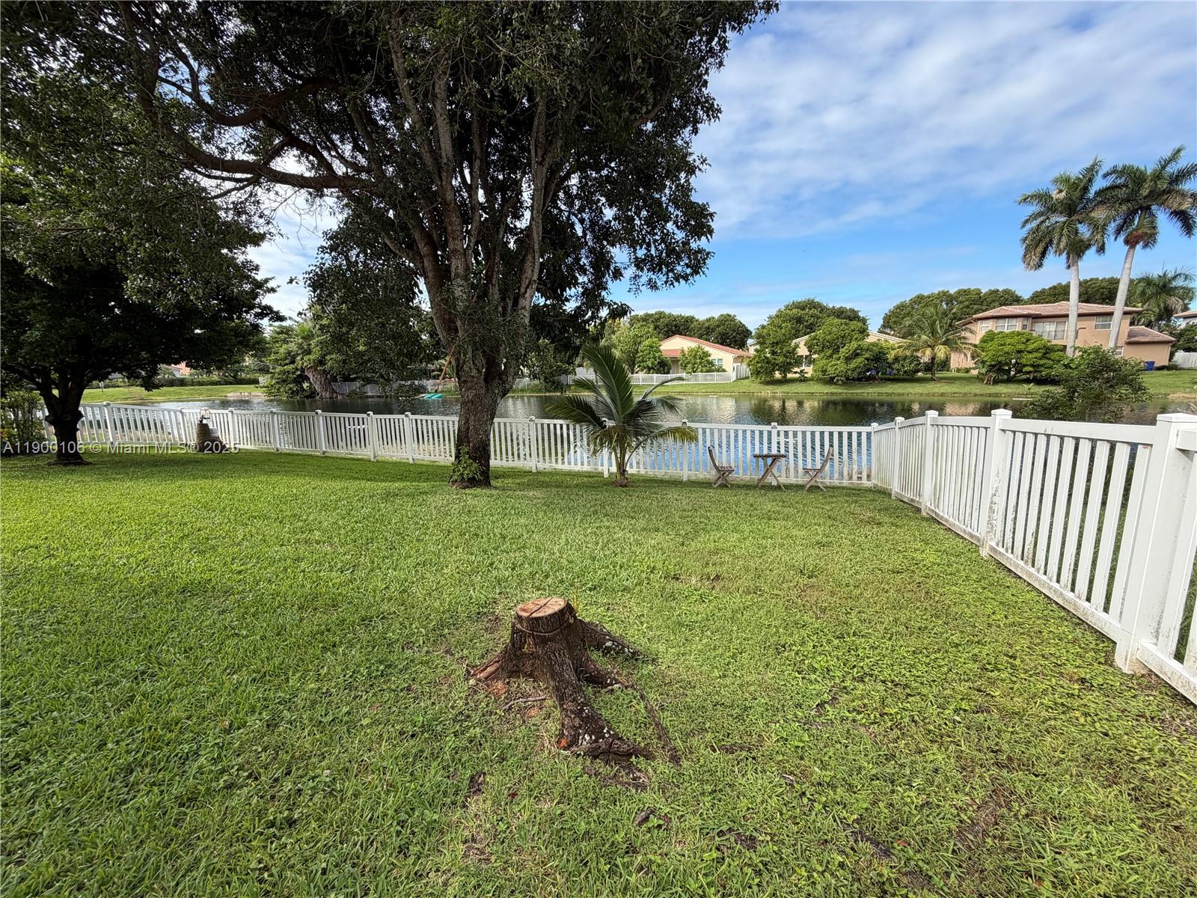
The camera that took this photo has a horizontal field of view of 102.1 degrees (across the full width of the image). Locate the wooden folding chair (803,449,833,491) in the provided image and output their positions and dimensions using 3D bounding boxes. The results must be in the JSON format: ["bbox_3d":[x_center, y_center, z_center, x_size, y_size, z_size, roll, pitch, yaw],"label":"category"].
[{"bbox_3d":[4.318,0.379,9.535,0.550,0.810,0.430,2,10,19],"label":"wooden folding chair"}]

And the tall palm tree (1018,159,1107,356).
[{"bbox_3d":[40.010,-14.746,41.720,5.700,16.000,5.700,7,13,44],"label":"tall palm tree"}]

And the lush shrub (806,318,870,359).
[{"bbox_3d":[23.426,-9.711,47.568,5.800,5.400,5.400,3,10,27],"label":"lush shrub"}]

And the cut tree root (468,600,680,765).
[{"bbox_3d":[-0.185,0.992,2.254,0.950,0.390,0.840,-1,9,0],"label":"cut tree root"}]

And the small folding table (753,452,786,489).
[{"bbox_3d":[3.365,0.433,9.545,0.590,0.690,0.600,2,10,19],"label":"small folding table"}]

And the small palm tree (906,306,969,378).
[{"bbox_3d":[34.565,-10.805,49.500,5.000,7.200,4.800,5,11,34],"label":"small palm tree"}]

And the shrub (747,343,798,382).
[{"bbox_3d":[19.453,-9.648,54.000,5.100,4.300,4.600,2,10,19],"label":"shrub"}]

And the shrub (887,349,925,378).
[{"bbox_3d":[29.064,-8.075,45.800,2.900,2.500,2.800,4,11,30],"label":"shrub"}]

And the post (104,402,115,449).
[{"bbox_3d":[-13.646,-0.649,13.494,0.130,1.290,0.130,3,10,23],"label":"post"}]

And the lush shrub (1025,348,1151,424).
[{"bbox_3d":[9.196,-0.737,9.200,1.550,2.300,1.500,8,13,44],"label":"lush shrub"}]

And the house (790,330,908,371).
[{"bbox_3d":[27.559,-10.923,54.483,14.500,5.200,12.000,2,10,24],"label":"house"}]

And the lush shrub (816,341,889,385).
[{"bbox_3d":[27.220,-9.291,52.000,6.900,4.500,5.500,4,11,27],"label":"lush shrub"}]

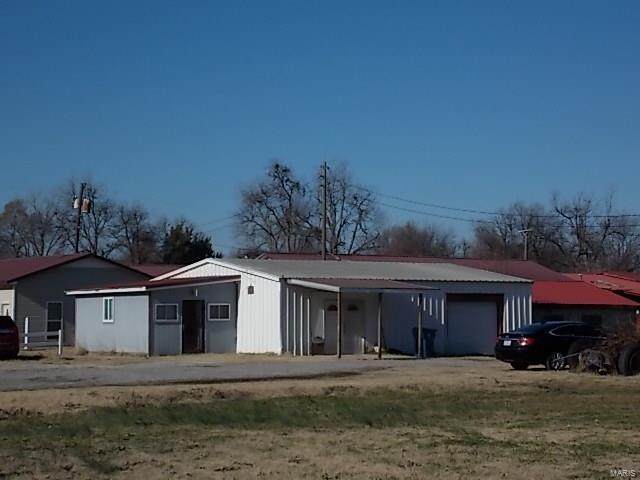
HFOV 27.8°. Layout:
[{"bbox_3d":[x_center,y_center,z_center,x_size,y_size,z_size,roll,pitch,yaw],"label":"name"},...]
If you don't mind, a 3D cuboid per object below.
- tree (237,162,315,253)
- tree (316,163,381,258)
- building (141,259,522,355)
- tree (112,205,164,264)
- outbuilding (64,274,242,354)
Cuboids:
[{"bbox_3d":[-3.439,0.356,100.088,6.630,12.755,6.630,0,-3,0],"label":"tree"},{"bbox_3d":[2.202,0.362,100.088,5.780,12.755,5.780,0,-3,0],"label":"tree"},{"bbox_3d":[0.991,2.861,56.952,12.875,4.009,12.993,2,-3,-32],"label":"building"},{"bbox_3d":[-14.727,2.022,105.017,4.641,9.857,4.641,0,-3,0],"label":"tree"},{"bbox_3d":[-7.197,3.148,54.215,4.167,3.030,7.944,2,-3,-32],"label":"outbuilding"}]

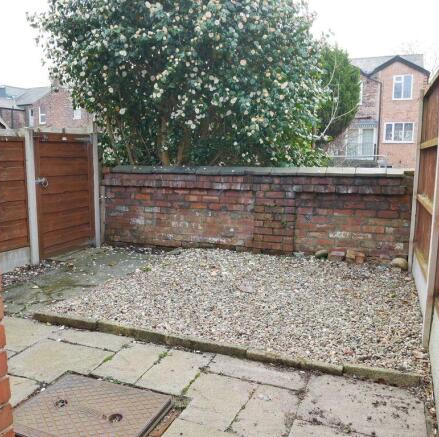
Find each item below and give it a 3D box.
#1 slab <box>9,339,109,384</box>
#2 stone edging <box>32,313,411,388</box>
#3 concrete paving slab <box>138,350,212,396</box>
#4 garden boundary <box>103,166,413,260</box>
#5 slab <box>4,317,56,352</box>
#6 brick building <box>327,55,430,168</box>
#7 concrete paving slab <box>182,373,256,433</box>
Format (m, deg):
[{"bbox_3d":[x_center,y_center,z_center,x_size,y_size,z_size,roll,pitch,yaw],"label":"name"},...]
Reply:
[{"bbox_3d":[-1.084,0.959,2.665,0.610,0.050,0.492,3,7,21],"label":"slab"},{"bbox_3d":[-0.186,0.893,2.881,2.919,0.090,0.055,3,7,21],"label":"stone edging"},{"bbox_3d":[-0.270,0.976,2.557,0.304,0.050,0.514,3,7,21],"label":"concrete paving slab"},{"bbox_3d":[0.242,-0.117,5.227,4.065,1.082,0.300,3,7,21],"label":"garden boundary"},{"bbox_3d":[-1.598,0.900,3.129,0.653,0.050,0.495,3,7,21],"label":"slab"},{"bbox_3d":[9.159,-5.841,23.969,6.200,7.000,6.300,3,7,21],"label":"brick building"},{"bbox_3d":[-0.026,1.016,2.234,0.343,0.050,0.461,3,7,21],"label":"concrete paving slab"}]

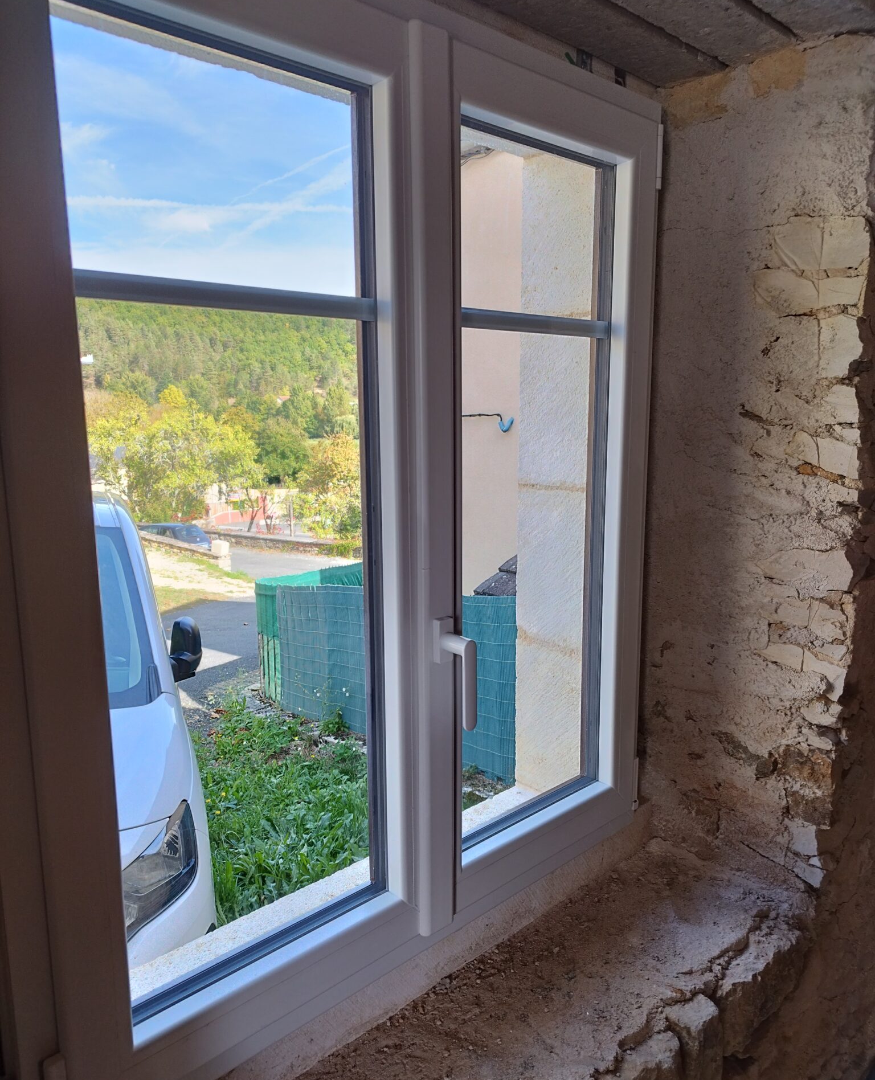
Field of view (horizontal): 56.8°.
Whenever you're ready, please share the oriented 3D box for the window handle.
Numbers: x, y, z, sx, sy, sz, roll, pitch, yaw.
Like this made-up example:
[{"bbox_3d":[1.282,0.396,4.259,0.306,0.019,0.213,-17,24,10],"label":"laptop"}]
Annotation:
[{"bbox_3d":[0.026,0.188,1.132,0.027,0.150,0.061,-9,13,-42],"label":"window handle"}]

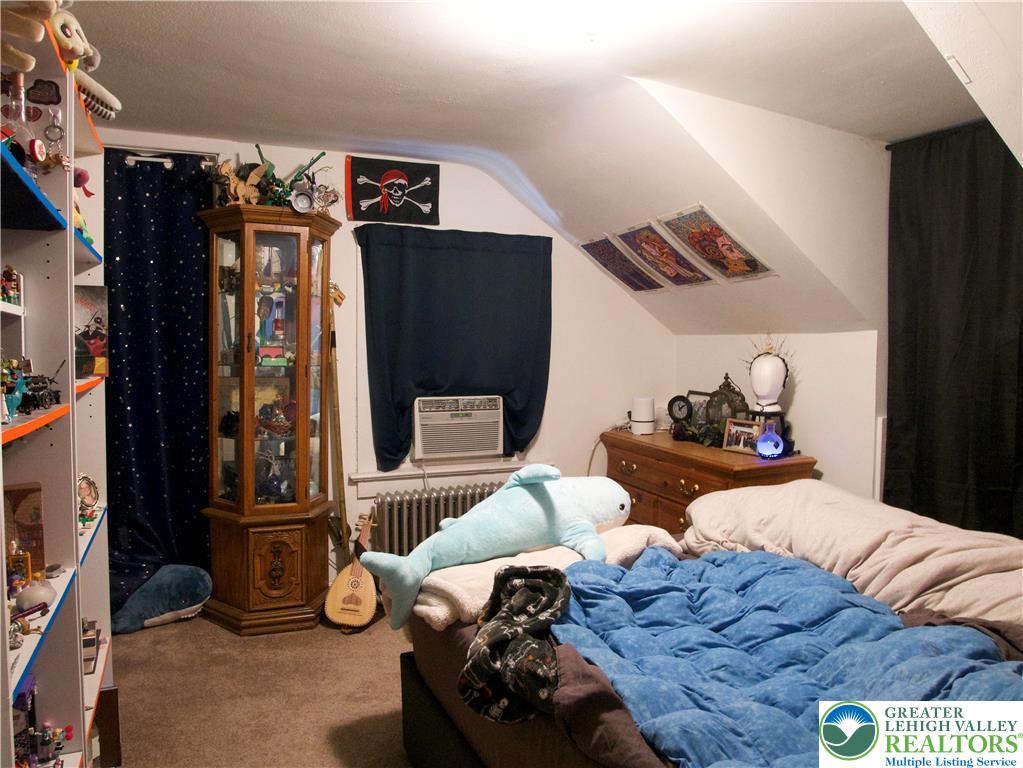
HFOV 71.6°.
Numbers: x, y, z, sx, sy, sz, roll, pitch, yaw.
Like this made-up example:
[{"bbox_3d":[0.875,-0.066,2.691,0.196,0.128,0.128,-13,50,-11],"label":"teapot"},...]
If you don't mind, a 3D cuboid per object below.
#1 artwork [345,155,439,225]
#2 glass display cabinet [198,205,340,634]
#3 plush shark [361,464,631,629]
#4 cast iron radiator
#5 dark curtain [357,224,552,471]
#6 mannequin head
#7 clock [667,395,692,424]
[{"bbox_3d":[-0.575,-0.941,3.454,0.460,0.305,0.015,-1,3,-20],"label":"artwork"},{"bbox_3d":[-1.047,0.160,3.143,0.640,1.800,0.340,-1,3,-20],"label":"glass display cabinet"},{"bbox_3d":[-0.034,0.442,2.084,0.830,0.370,0.390,-8,5,-15],"label":"plush shark"},{"bbox_3d":[-0.294,0.775,3.444,0.720,0.540,0.170,-1,3,-25],"label":"cast iron radiator"},{"bbox_3d":[-0.258,-0.174,3.544,1.000,1.180,0.130,-1,3,-20],"label":"dark curtain"},{"bbox_3d":[1.109,-0.011,3.062,0.190,0.255,0.155,-3,4,-44],"label":"mannequin head"},{"bbox_3d":[0.863,0.131,3.643,0.123,0.150,0.060,3,4,40],"label":"clock"}]

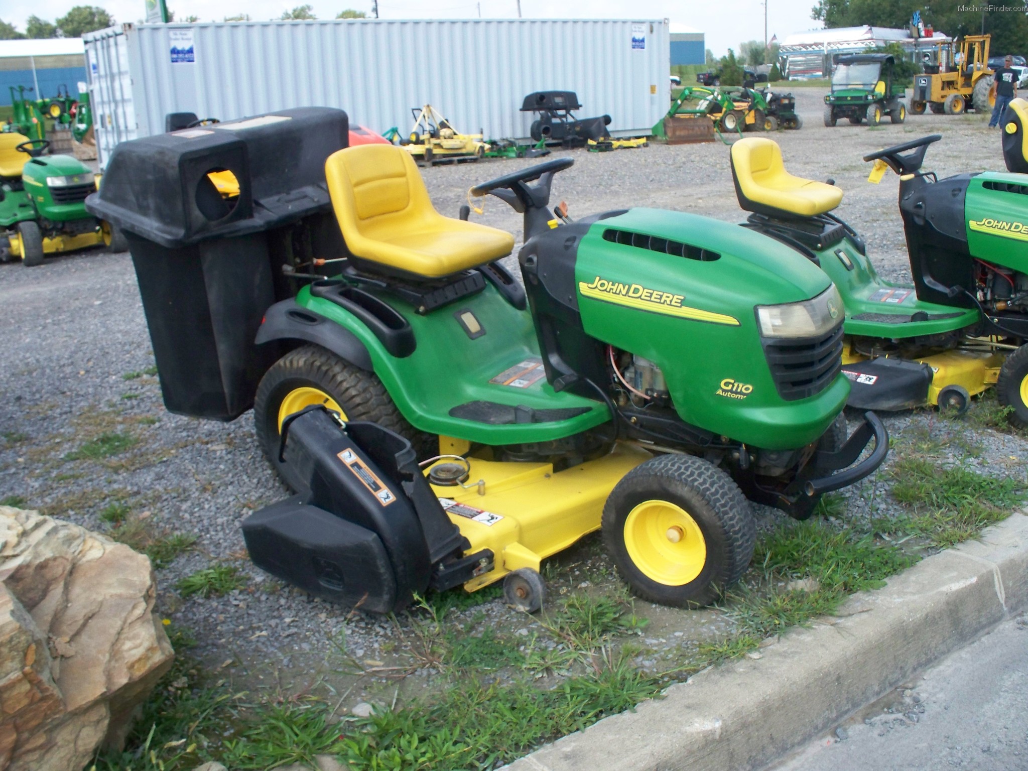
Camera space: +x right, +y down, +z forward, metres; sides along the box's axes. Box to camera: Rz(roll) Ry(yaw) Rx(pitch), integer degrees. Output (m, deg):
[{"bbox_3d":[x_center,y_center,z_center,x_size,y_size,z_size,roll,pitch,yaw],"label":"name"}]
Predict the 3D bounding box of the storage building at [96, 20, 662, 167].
[{"bbox_3d":[-2.057,-6.073,21.950,12.190,2.590,2.440,-14,19,-34],"label":"storage building"}]

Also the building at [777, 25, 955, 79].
[{"bbox_3d":[34.268,-32.410,104.000,15.500,4.600,10.000,-17,21,-42],"label":"building"}]

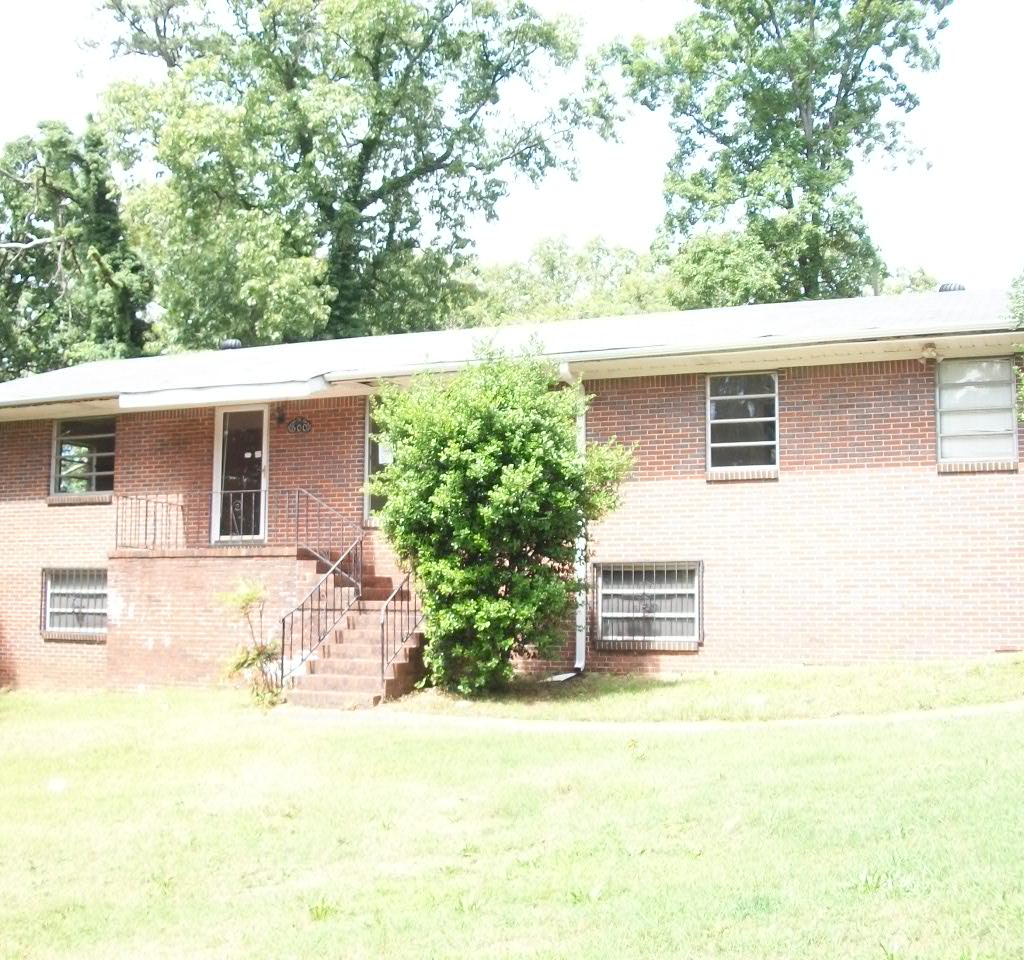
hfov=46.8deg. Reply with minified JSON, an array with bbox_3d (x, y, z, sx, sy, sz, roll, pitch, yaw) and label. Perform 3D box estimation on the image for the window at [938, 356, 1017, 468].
[{"bbox_3d":[5.544,-0.831,14.123,0.888,1.238,0.120,-2,-5,22],"label":"window"}]

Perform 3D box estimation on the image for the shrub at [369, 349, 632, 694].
[{"bbox_3d":[-0.139,0.501,14.485,2.850,4.030,2.500,-2,-5,22],"label":"shrub"}]

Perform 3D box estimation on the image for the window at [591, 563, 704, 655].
[{"bbox_3d":[1.761,1.645,15.315,1.431,1.151,0.200,-2,-5,22],"label":"window"}]

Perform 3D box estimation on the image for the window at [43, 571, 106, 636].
[{"bbox_3d":[-6.872,1.946,18.738,1.430,1.056,0.190,-2,-5,22],"label":"window"}]

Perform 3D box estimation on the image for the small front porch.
[{"bbox_3d":[-3.353,1.440,15.714,5.350,2.740,3.150,-2,-5,22],"label":"small front porch"}]

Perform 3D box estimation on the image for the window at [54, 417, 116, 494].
[{"bbox_3d":[-6.886,-0.368,19.043,1.275,1.255,0.120,-2,-5,22],"label":"window"}]

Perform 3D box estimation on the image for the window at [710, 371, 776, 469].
[{"bbox_3d":[2.958,-0.747,15.147,0.894,1.244,0.120,-2,-5,22],"label":"window"}]

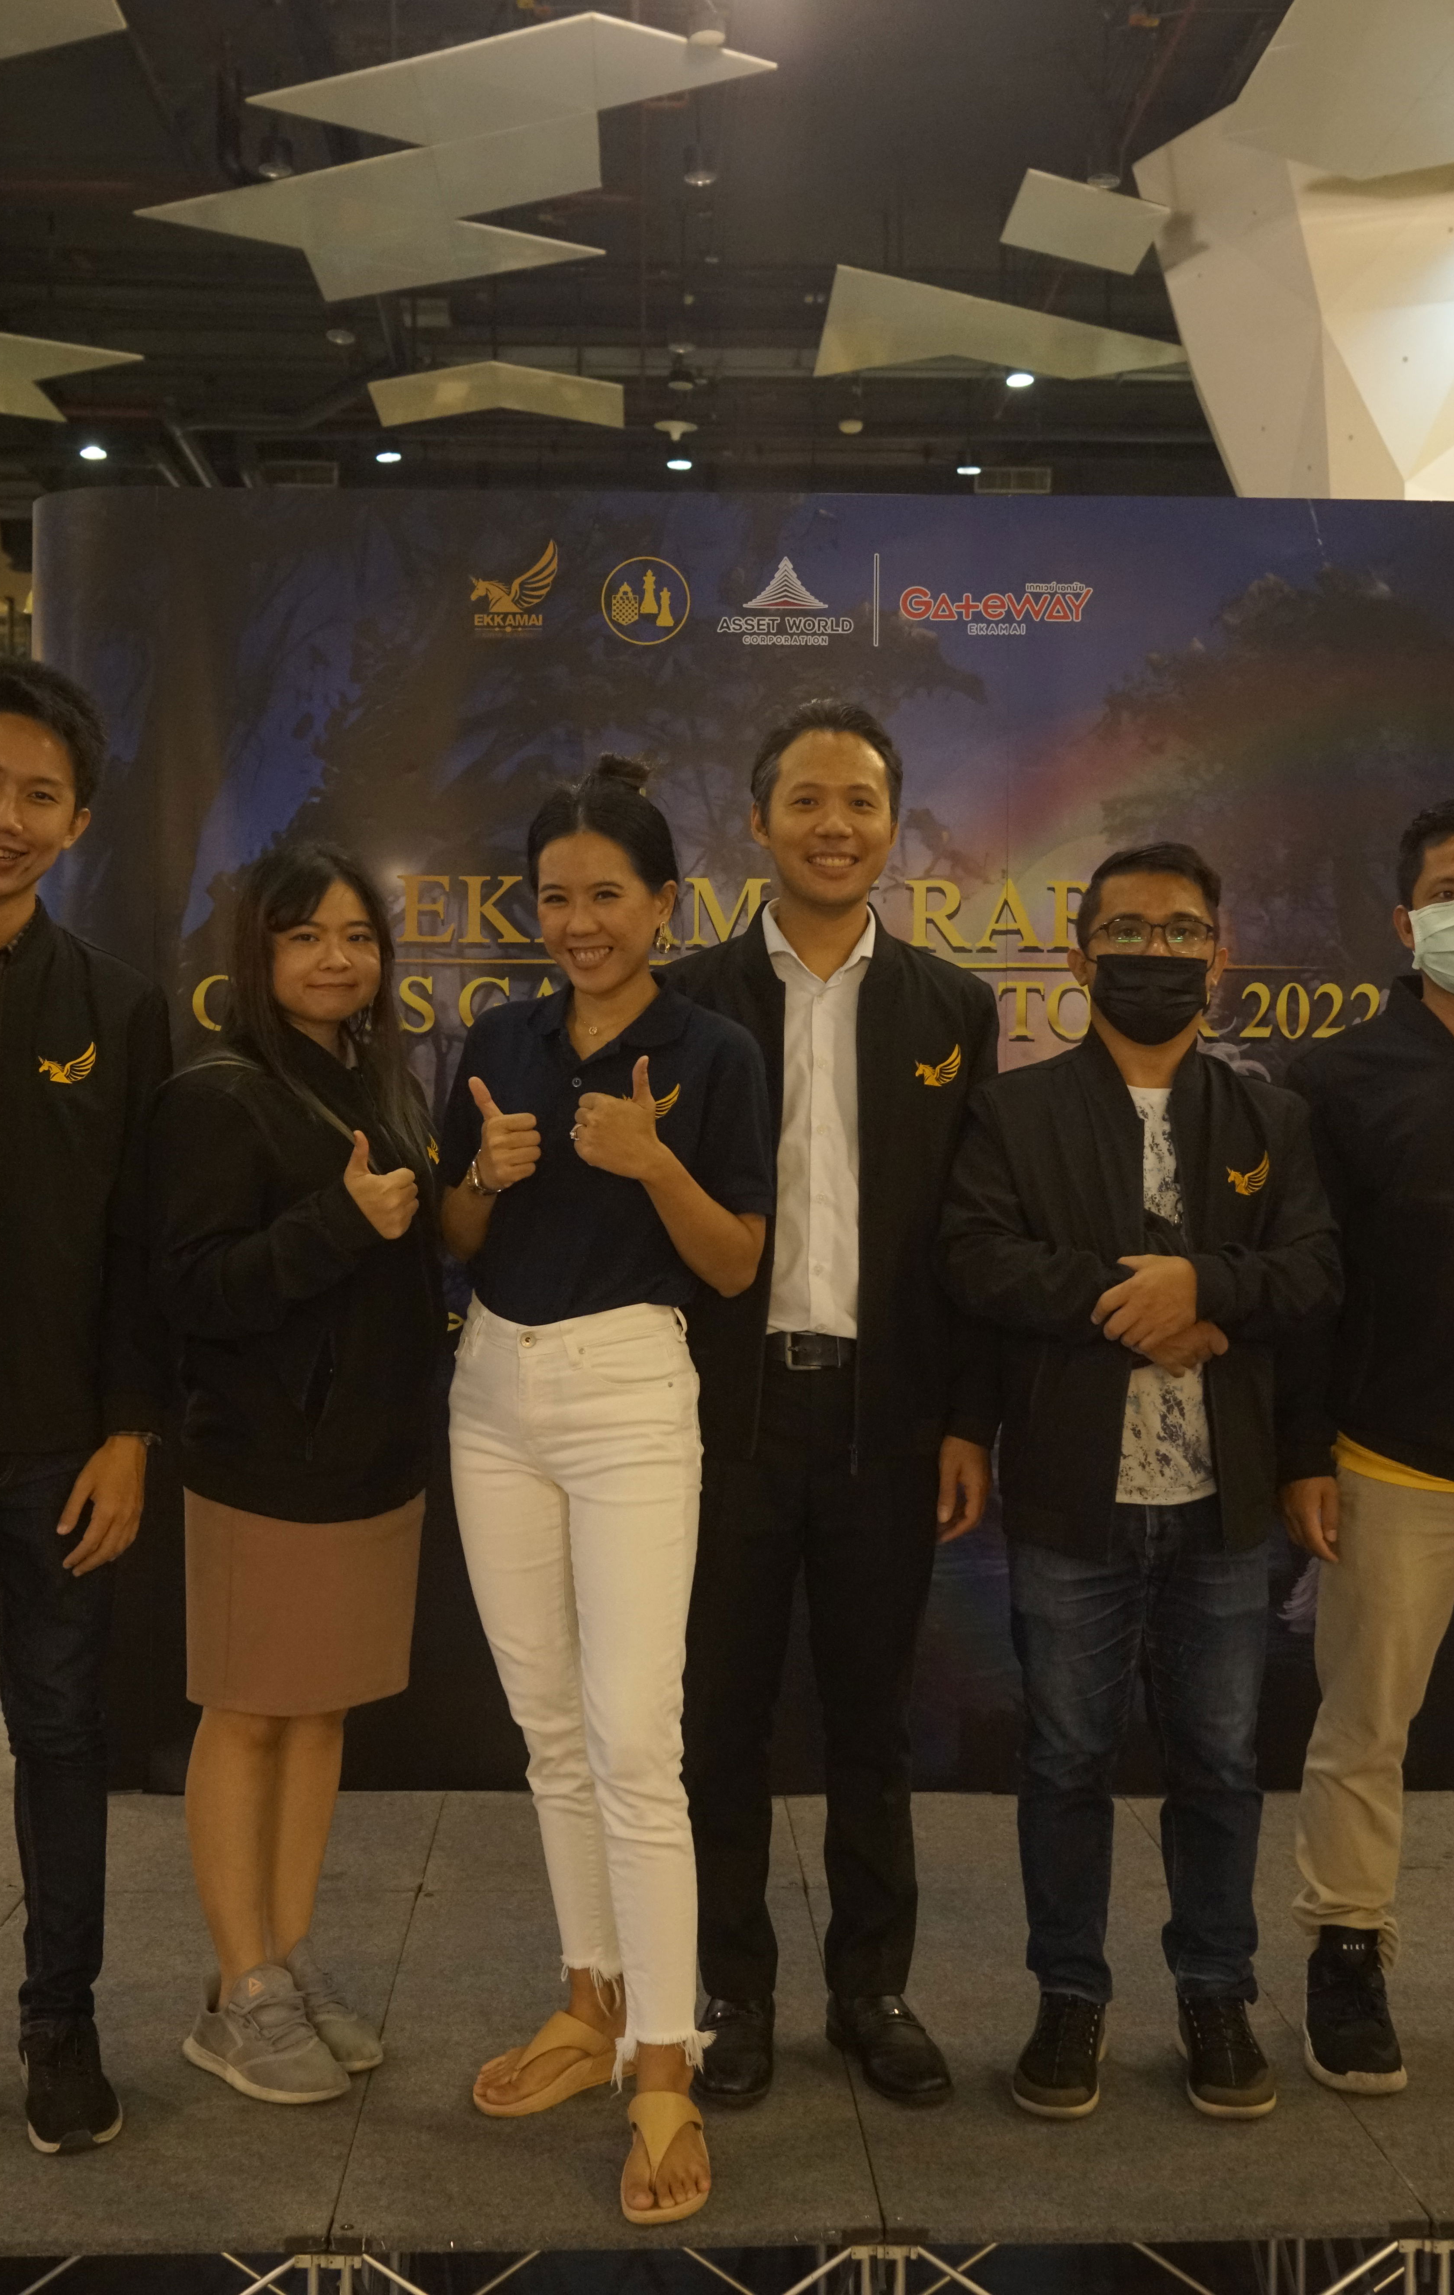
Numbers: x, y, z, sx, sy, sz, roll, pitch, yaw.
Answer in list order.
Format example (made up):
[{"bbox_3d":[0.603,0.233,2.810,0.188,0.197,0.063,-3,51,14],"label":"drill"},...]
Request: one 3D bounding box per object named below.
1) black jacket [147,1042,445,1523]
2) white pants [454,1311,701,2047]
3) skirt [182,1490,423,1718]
[{"bbox_3d":[-0.531,0.163,2.973,0.380,0.580,0.320,0,1,-32],"label":"black jacket"},{"bbox_3d":[-0.177,0.622,2.849,0.310,0.870,0.310,0,1,18],"label":"white pants"},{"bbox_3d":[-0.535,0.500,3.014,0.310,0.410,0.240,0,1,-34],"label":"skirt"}]

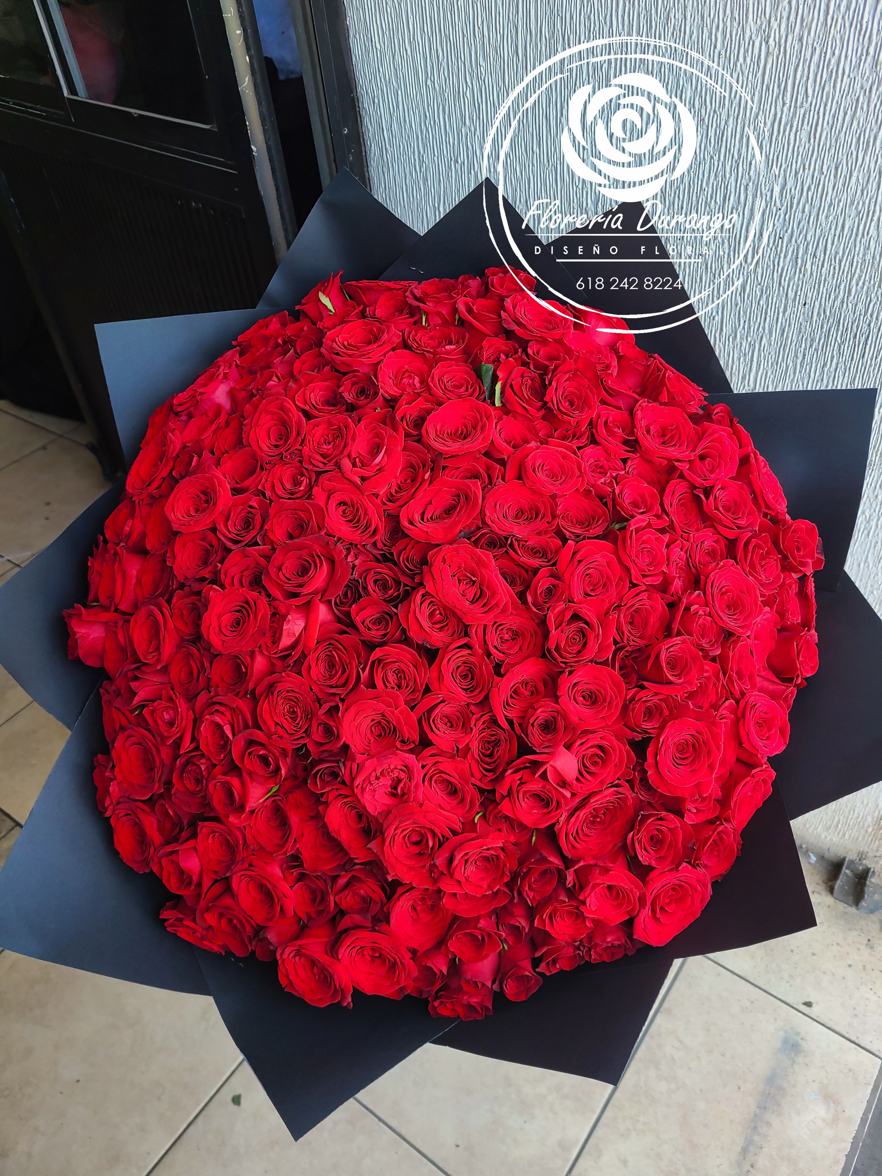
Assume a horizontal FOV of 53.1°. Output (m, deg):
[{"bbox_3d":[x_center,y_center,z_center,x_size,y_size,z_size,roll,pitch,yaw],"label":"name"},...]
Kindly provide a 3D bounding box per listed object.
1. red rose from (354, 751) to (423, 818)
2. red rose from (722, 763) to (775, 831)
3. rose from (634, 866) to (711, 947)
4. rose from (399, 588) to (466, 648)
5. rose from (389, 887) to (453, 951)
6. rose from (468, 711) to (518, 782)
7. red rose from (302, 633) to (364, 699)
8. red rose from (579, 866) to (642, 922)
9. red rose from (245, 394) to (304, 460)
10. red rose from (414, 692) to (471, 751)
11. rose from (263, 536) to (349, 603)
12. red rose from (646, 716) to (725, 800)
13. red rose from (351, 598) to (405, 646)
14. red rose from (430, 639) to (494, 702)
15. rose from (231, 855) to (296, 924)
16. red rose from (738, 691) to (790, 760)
[{"bbox_3d":[-0.048,0.178,0.800,0.060,0.060,0.044,-4,0,3],"label":"red rose"},{"bbox_3d":[0.267,0.185,0.779,0.062,0.062,0.046,0,6,-23],"label":"red rose"},{"bbox_3d":[0.214,0.294,0.830,0.076,0.076,0.053,-18,14,-12],"label":"rose"},{"bbox_3d":[-0.012,0.034,0.830,0.062,0.048,0.062,0,67,-16],"label":"rose"},{"bbox_3d":[-0.016,0.274,0.731,0.055,0.044,0.055,0,80,3],"label":"rose"},{"bbox_3d":[0.042,0.129,0.718,0.045,0.041,0.051,0,83,0],"label":"rose"},{"bbox_3d":[-0.100,0.072,0.812,0.059,0.044,0.059,0,81,7],"label":"red rose"},{"bbox_3d":[0.161,0.297,0.850,0.061,0.048,0.061,0,64,0],"label":"red rose"},{"bbox_3d":[-0.158,-0.152,0.855,0.060,0.045,0.060,5,85,13],"label":"red rose"},{"bbox_3d":[0.002,0.110,0.721,0.048,0.038,0.048,0,82,1],"label":"red rose"},{"bbox_3d":[-0.117,-0.016,0.766,0.070,0.052,0.070,0,78,4],"label":"rose"},{"bbox_3d":[0.220,0.153,0.805,0.072,0.047,0.072,0,85,-2],"label":"red rose"},{"bbox_3d":[-0.058,0.032,0.805,0.049,0.041,0.049,1,76,-4],"label":"red rose"},{"bbox_3d":[0.020,0.079,0.820,0.059,0.046,0.059,0,77,1],"label":"red rose"},{"bbox_3d":[-0.167,0.282,0.827,0.065,0.048,0.065,4,88,12],"label":"rose"},{"bbox_3d":[0.321,0.139,0.890,0.060,0.060,0.045,-33,6,-26],"label":"red rose"}]

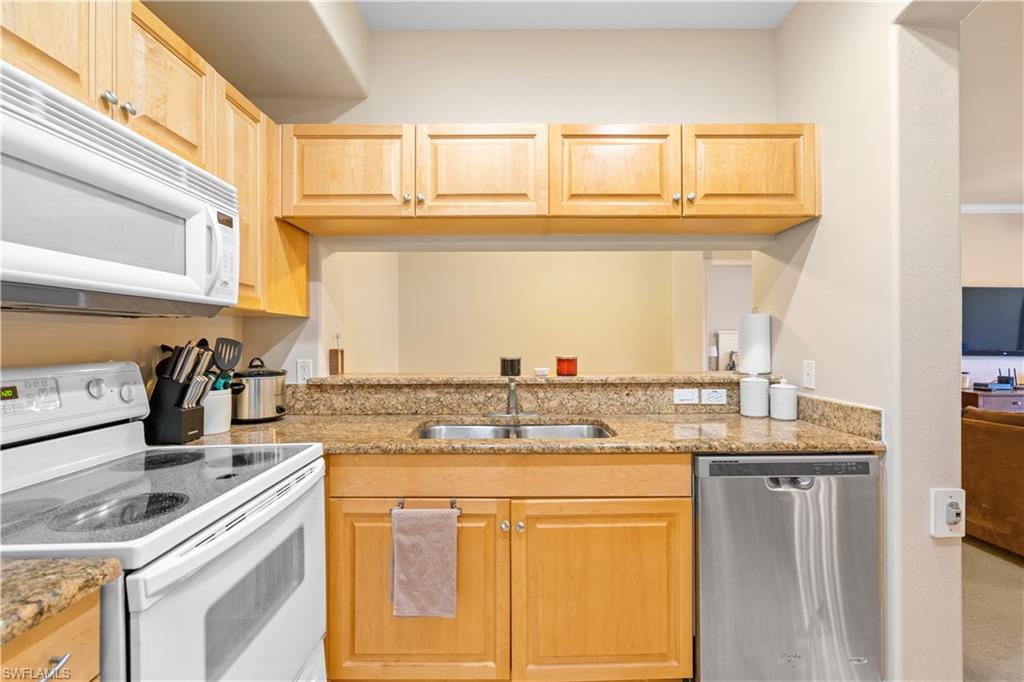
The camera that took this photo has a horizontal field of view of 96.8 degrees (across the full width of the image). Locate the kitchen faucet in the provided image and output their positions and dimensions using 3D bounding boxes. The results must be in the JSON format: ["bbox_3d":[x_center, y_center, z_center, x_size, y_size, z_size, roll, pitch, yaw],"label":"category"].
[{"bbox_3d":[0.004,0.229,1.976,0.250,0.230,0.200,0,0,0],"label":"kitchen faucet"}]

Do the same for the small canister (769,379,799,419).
[{"bbox_3d":[1.188,0.253,1.987,0.104,0.173,0.104,0,0,0],"label":"small canister"}]

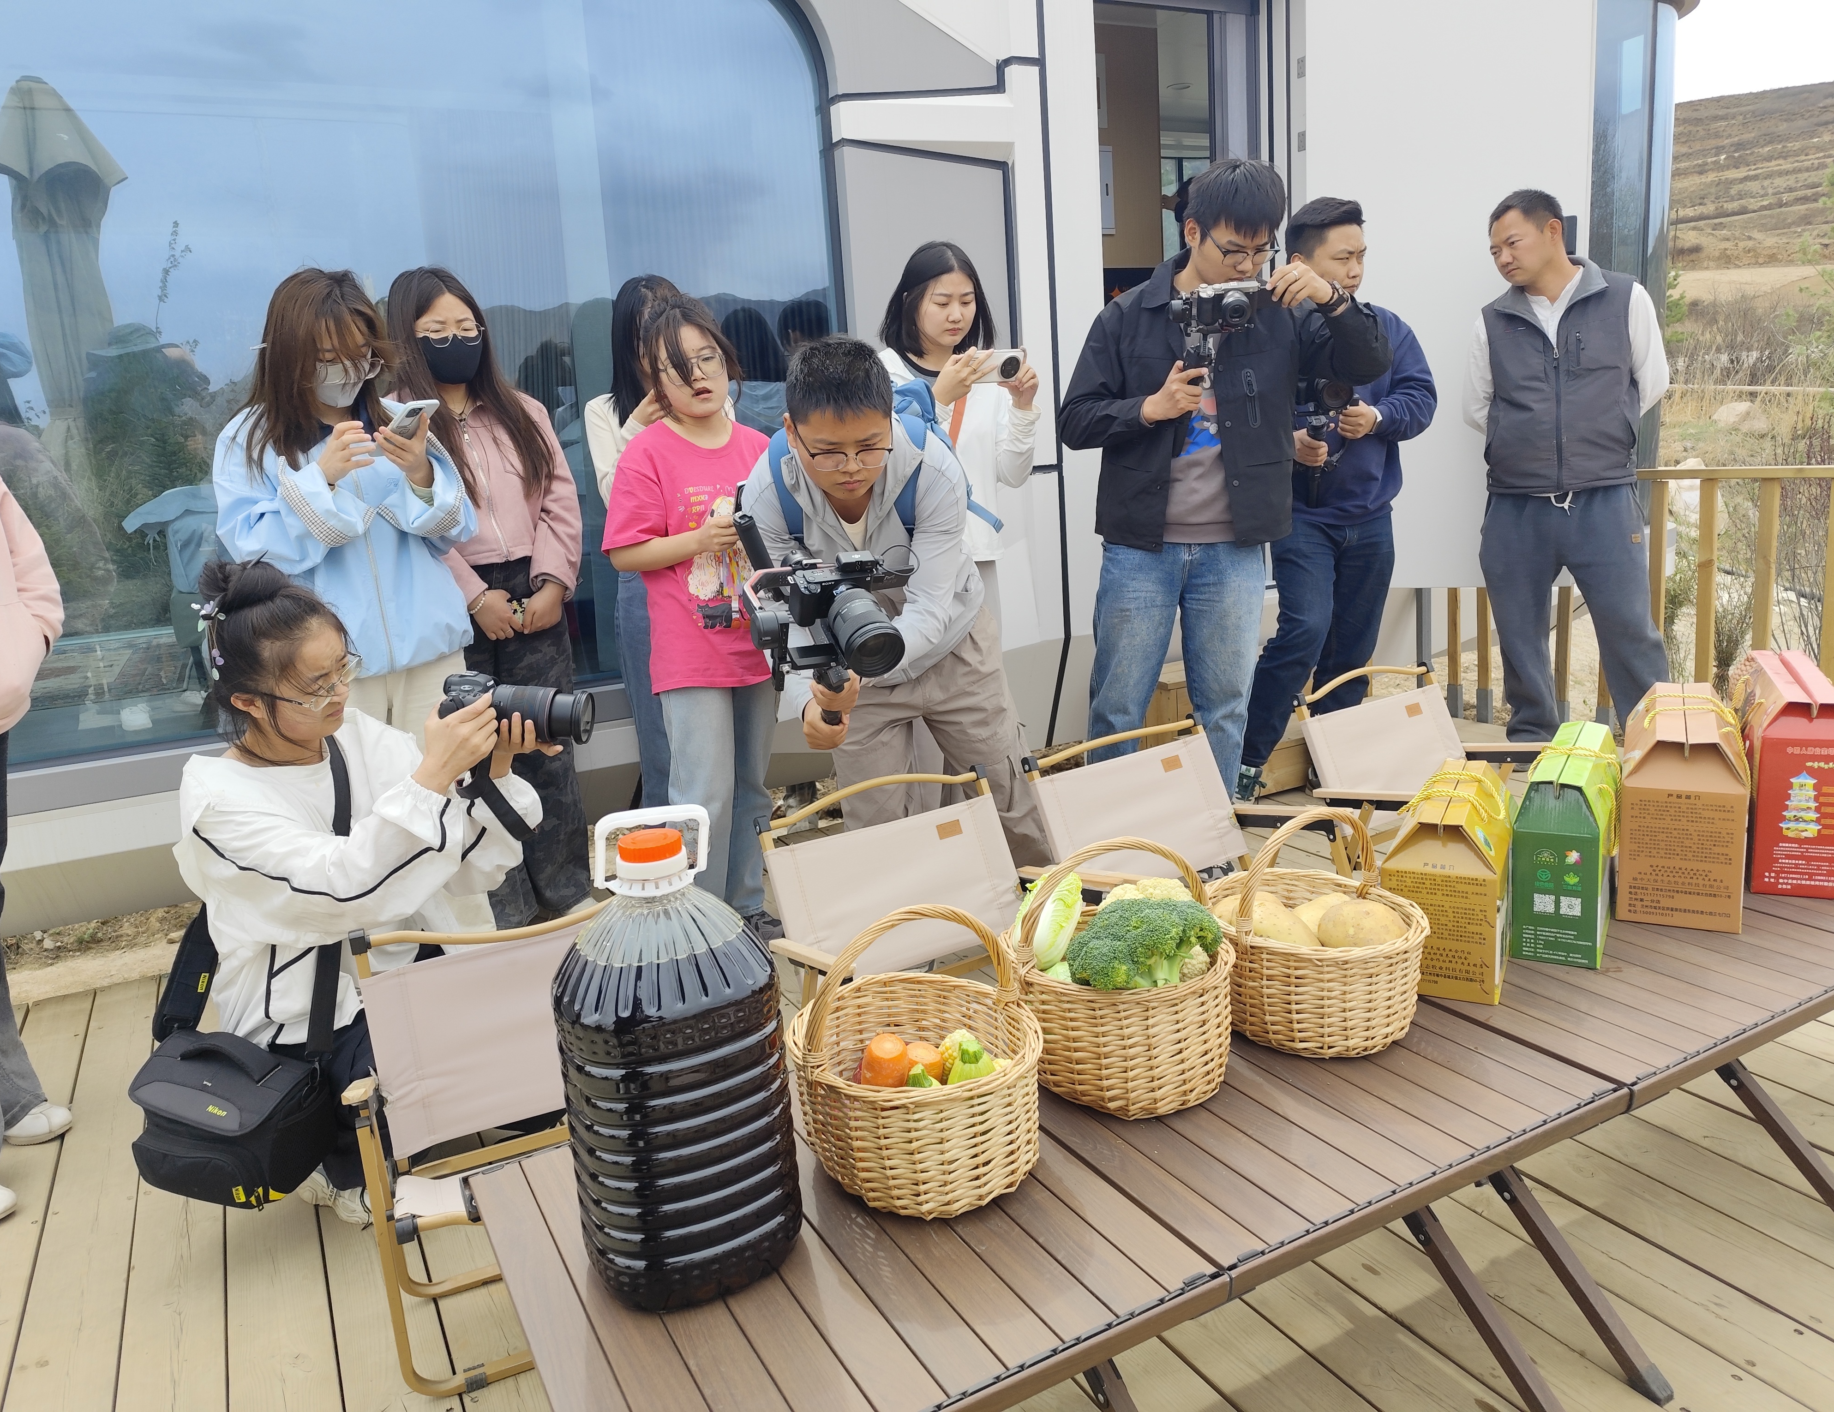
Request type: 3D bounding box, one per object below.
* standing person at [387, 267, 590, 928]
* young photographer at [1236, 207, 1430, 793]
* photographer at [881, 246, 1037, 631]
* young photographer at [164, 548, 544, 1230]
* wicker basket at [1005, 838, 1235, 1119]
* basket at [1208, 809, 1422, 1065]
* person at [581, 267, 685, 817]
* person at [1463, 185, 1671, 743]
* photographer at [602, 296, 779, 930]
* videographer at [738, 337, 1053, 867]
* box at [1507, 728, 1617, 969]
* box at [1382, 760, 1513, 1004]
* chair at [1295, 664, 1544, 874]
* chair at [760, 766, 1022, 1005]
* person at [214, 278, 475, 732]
[{"bbox_3d":[-1.070,-0.235,3.090,0.500,1.620,0.340,-8,12,-21],"label":"standing person"},{"bbox_3d":[1.240,-0.590,3.760,0.580,1.760,0.480,-7,11,-14],"label":"young photographer"},{"bbox_3d":[0.157,-0.387,3.339,0.500,1.630,0.420,-8,13,-18],"label":"photographer"},{"bbox_3d":[-0.897,0.262,2.020,0.640,1.060,0.500,1,13,21],"label":"young photographer"},{"bbox_3d":[0.228,0.276,1.369,0.250,0.268,0.255,-4,11,1],"label":"wicker basket"},{"bbox_3d":[0.472,0.251,1.498,0.260,0.270,0.260,-11,14,-27],"label":"basket"},{"bbox_3d":[-0.657,-0.330,3.430,0.450,1.620,0.360,-12,14,-36],"label":"person"},{"bbox_3d":[2.004,-0.682,3.829,0.640,1.730,0.380,3,14,29],"label":"person"},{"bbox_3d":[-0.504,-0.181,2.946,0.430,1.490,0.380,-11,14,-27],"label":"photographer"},{"bbox_3d":[-0.030,-0.114,2.780,0.720,1.380,0.850,-2,11,9],"label":"videographer"},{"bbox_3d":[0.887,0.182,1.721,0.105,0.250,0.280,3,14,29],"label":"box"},{"bbox_3d":[0.698,0.217,1.636,0.130,0.220,0.310,2,12,28],"label":"box"},{"bbox_3d":[1.175,0.240,2.743,0.500,0.530,0.430,-11,13,-33],"label":"chair"},{"bbox_3d":[0.047,0.446,1.928,0.530,0.620,0.480,-12,15,-33],"label":"chair"},{"bbox_3d":[-1.220,-0.155,2.840,0.580,1.600,0.420,-10,12,-28],"label":"person"}]

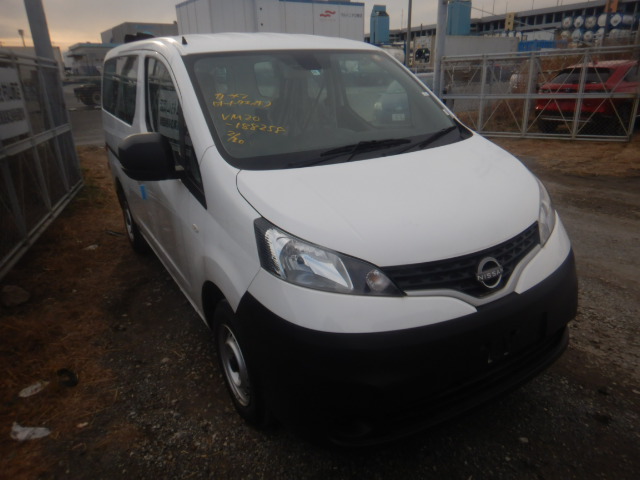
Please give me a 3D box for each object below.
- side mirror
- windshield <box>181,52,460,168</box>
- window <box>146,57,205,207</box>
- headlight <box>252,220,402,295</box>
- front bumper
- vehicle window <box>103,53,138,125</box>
[{"bbox_3d":[-0.749,-0.359,1.929,0.230,0.200,0.150,-14,23,-28],"label":"side mirror"},{"bbox_3d":[0.085,-0.707,2.210,1.300,0.140,0.930,-14,54,-28],"label":"windshield"},{"bbox_3d":[-0.734,-0.583,2.159,0.100,0.630,1.130,-5,18,-31],"label":"window"},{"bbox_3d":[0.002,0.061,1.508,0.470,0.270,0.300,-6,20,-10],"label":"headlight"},{"bbox_3d":[0.549,0.370,1.868,1.660,0.560,0.560,-14,23,-28],"label":"front bumper"},{"bbox_3d":[-1.456,-1.084,3.220,0.070,0.430,1.020,-5,18,-31],"label":"vehicle window"}]

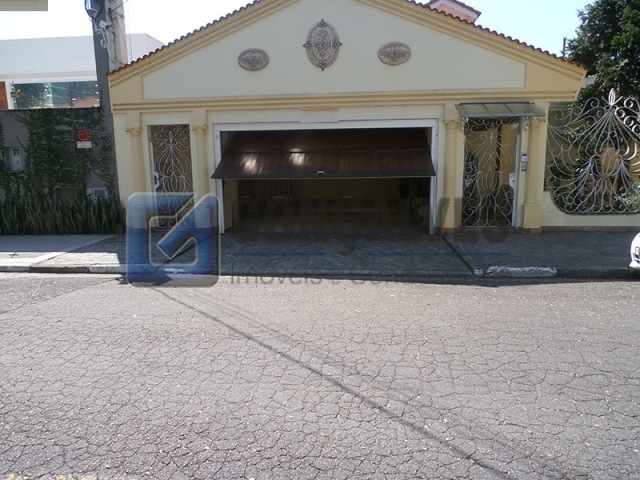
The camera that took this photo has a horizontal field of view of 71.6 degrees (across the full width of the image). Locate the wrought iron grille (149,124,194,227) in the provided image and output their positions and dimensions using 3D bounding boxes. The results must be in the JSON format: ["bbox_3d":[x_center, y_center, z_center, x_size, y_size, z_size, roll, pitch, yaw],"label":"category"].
[{"bbox_3d":[-3.277,-1.397,9.842,0.929,2.242,0.060,0,10,6],"label":"wrought iron grille"}]

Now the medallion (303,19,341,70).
[{"bbox_3d":[0.058,-3.850,8.783,0.796,0.980,0.080,0,10,6],"label":"medallion"}]

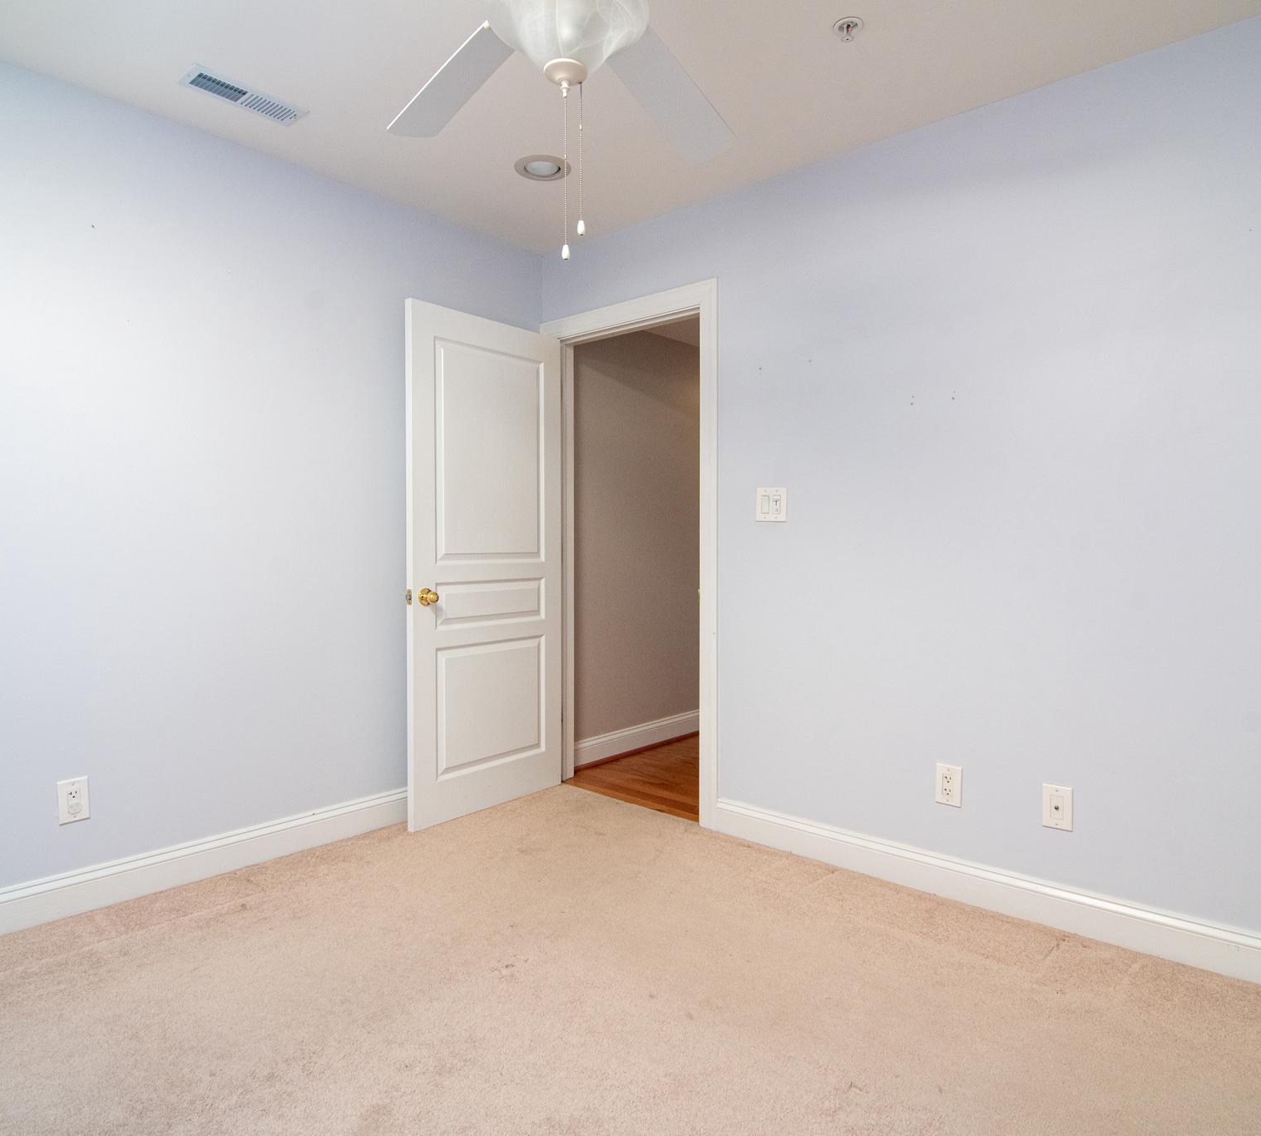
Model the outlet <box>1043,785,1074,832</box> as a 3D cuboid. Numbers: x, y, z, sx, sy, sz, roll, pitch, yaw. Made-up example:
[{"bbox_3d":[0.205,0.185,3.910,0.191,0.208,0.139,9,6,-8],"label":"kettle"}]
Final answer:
[{"bbox_3d":[1.229,0.689,2.175,0.079,0.125,0.010,2,2,40],"label":"outlet"}]

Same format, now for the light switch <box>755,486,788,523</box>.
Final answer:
[{"bbox_3d":[0.513,-0.228,2.745,0.124,0.125,0.012,2,2,40],"label":"light switch"}]

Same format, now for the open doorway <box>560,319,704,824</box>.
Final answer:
[{"bbox_3d":[0.027,-0.006,3.236,0.780,2.010,0.120,2,2,40],"label":"open doorway"}]

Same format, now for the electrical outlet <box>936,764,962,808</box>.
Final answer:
[{"bbox_3d":[0.996,0.681,2.367,0.079,0.125,0.010,2,2,40],"label":"electrical outlet"}]

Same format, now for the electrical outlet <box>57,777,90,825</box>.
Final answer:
[{"bbox_3d":[-1.628,0.682,2.216,0.010,0.125,0.079,2,2,43],"label":"electrical outlet"}]

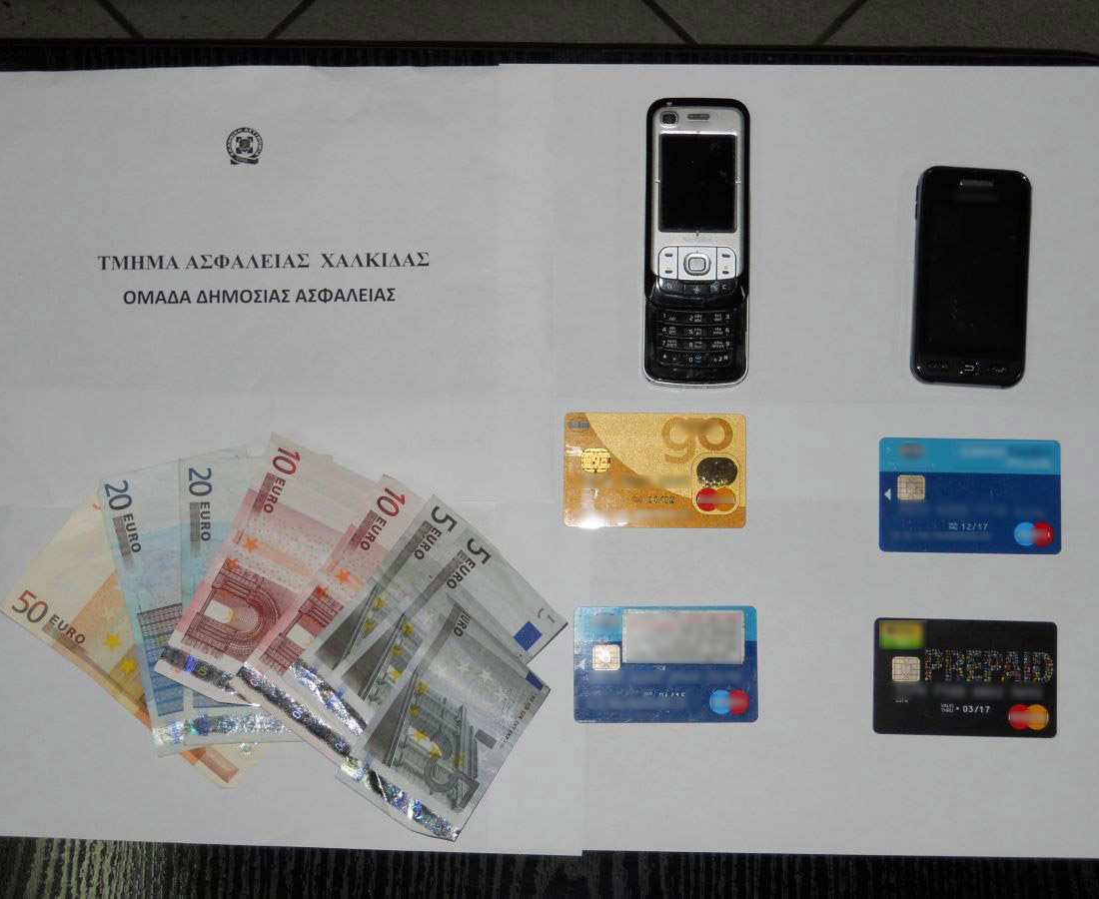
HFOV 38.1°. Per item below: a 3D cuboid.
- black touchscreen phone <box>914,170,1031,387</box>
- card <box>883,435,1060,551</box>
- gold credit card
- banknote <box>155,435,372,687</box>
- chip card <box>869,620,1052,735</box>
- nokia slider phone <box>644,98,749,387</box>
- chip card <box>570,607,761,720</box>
[{"bbox_3d":[0.198,-0.081,0.753,0.053,0.012,0.104,3,86,0],"label":"black touchscreen phone"},{"bbox_3d":[0.198,0.022,0.750,0.086,0.001,0.054,1,86,0],"label":"card"},{"bbox_3d":[0.050,0.010,0.750,0.086,0.001,0.054,0,86,0],"label":"gold credit card"},{"bbox_3d":[-0.127,0.063,0.743,0.067,0.002,0.126,26,86,1],"label":"banknote"},{"bbox_3d":[0.194,0.107,0.744,0.086,0.001,0.054,2,86,0],"label":"chip card"},{"bbox_3d":[0.069,-0.097,0.749,0.049,0.019,0.136,0,86,0],"label":"nokia slider phone"},{"bbox_3d":[0.054,0.100,0.744,0.086,0.001,0.054,0,86,0],"label":"chip card"}]

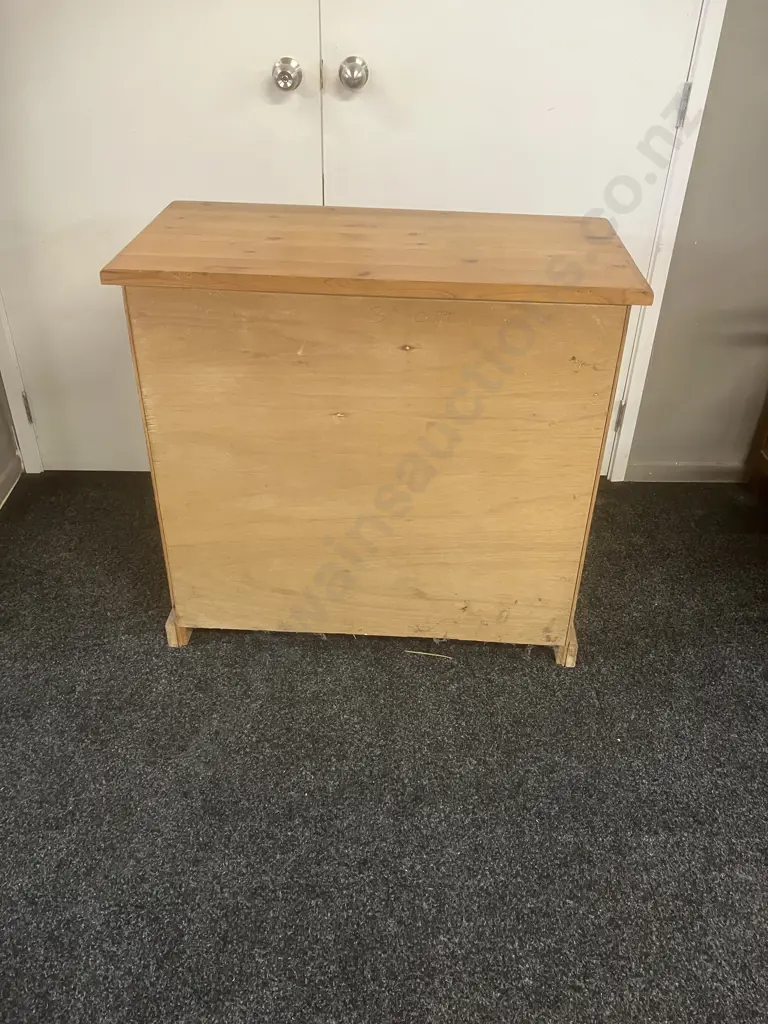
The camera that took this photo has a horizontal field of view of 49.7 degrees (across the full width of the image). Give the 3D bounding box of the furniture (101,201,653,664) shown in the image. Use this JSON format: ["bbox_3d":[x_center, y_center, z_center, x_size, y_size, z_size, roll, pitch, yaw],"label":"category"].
[{"bbox_3d":[-0.011,-0.148,1.706,0.872,0.810,0.442,3,34,2],"label":"furniture"}]

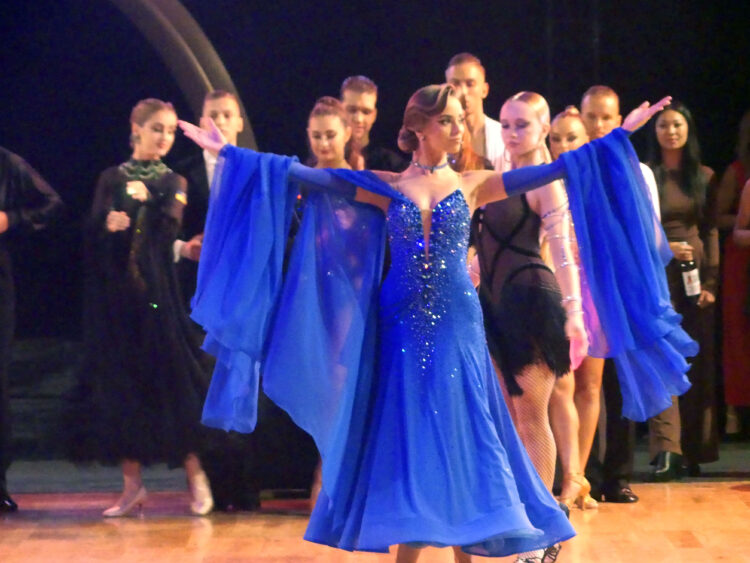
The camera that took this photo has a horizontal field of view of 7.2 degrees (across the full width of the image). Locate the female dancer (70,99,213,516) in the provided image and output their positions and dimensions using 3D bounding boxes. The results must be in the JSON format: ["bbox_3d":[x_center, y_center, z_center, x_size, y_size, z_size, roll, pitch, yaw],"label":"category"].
[{"bbox_3d":[-0.979,0.103,24.900,0.600,1.730,0.520,0,2,7],"label":"female dancer"}]

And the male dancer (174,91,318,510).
[{"bbox_3d":[-0.607,0.080,25.100,0.530,1.770,0.400,0,1,3],"label":"male dancer"}]

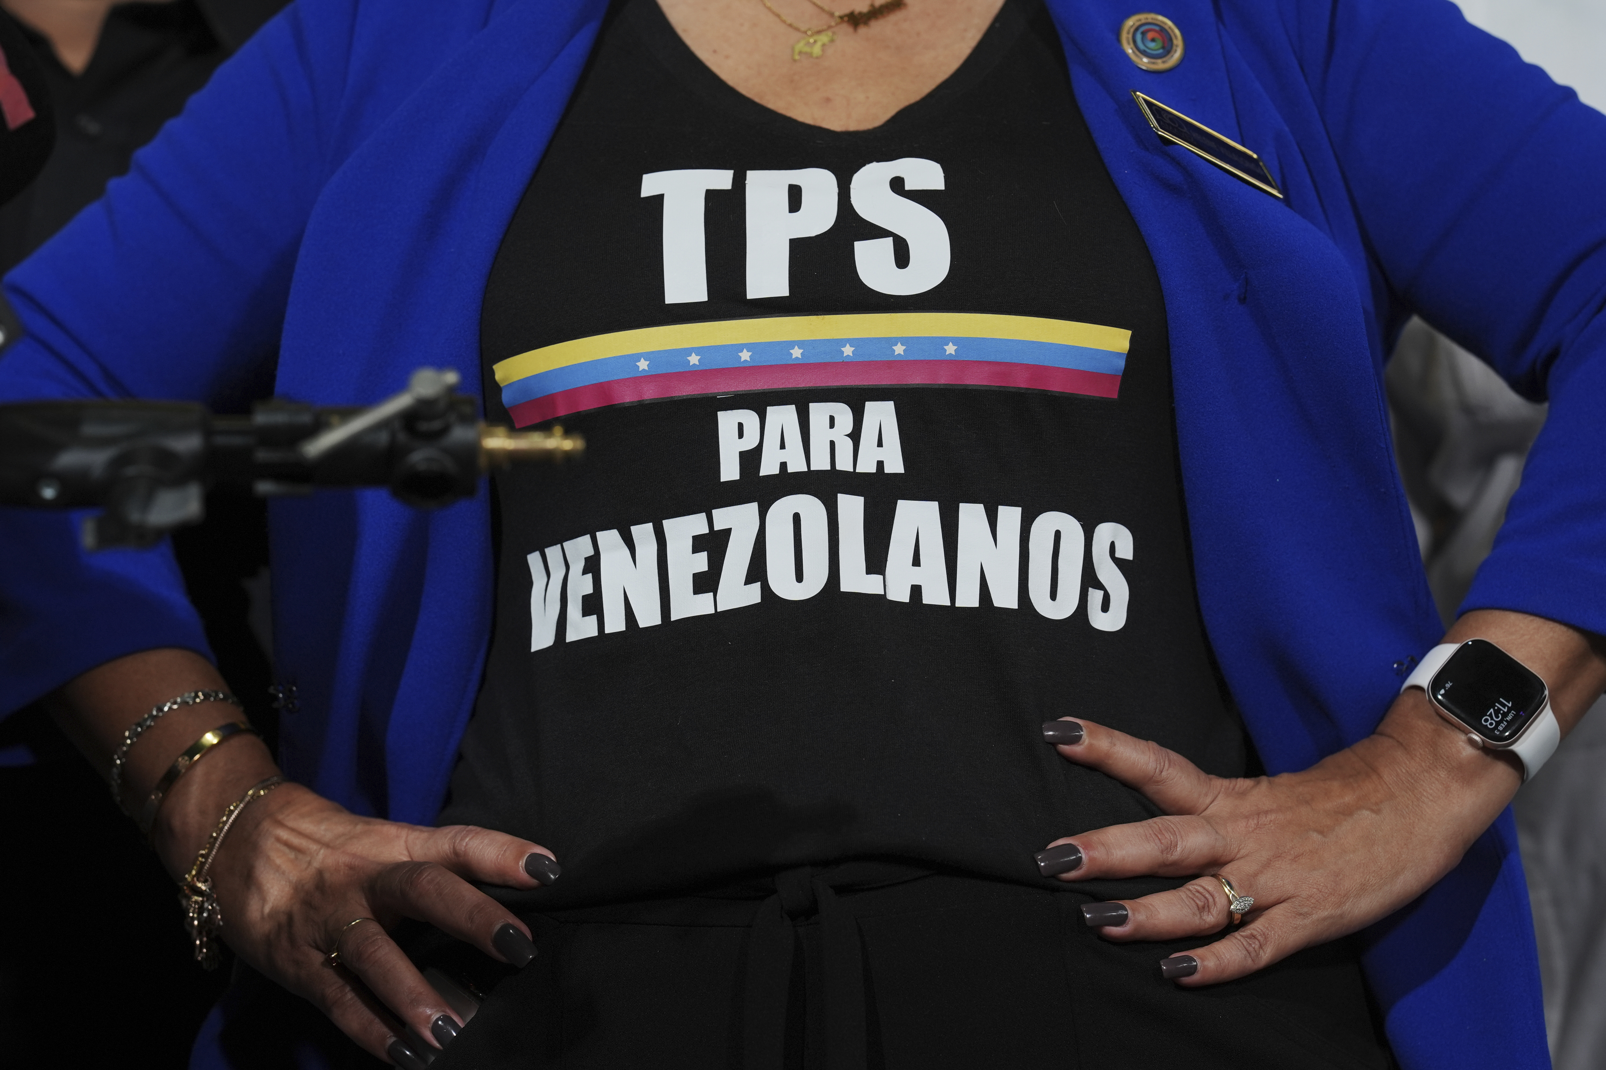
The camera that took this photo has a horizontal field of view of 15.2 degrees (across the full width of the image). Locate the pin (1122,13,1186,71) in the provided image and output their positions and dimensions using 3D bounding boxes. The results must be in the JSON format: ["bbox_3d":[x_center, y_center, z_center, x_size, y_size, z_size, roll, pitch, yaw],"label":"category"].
[{"bbox_3d":[0.143,-0.201,2.460,0.028,0.028,0.004,0,-31,-22],"label":"pin"}]

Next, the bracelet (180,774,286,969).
[{"bbox_3d":[-0.236,0.138,2.485,0.026,0.080,0.055,30,0,20],"label":"bracelet"}]

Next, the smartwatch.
[{"bbox_3d":[0.279,0.074,2.490,0.064,0.037,0.053,33,-21,3],"label":"smartwatch"}]

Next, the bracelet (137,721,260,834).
[{"bbox_3d":[-0.248,0.104,2.495,0.007,0.066,0.055,41,0,31],"label":"bracelet"}]

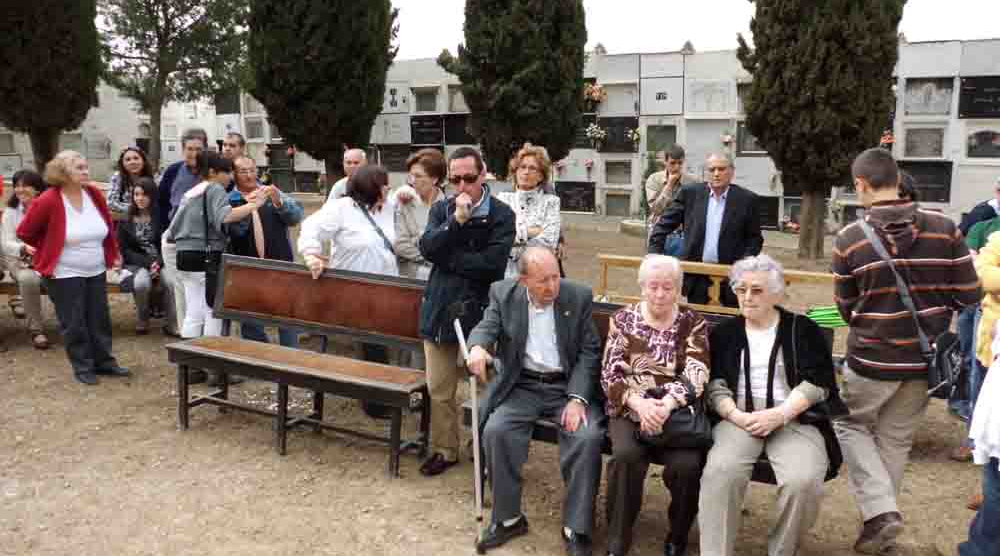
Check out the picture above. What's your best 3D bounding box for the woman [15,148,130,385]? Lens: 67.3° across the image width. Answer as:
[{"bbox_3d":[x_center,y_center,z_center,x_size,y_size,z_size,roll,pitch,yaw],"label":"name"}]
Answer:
[{"bbox_3d":[-3.003,-0.043,5.357,0.440,1.600,0.600,8,16,37],"label":"woman"}]

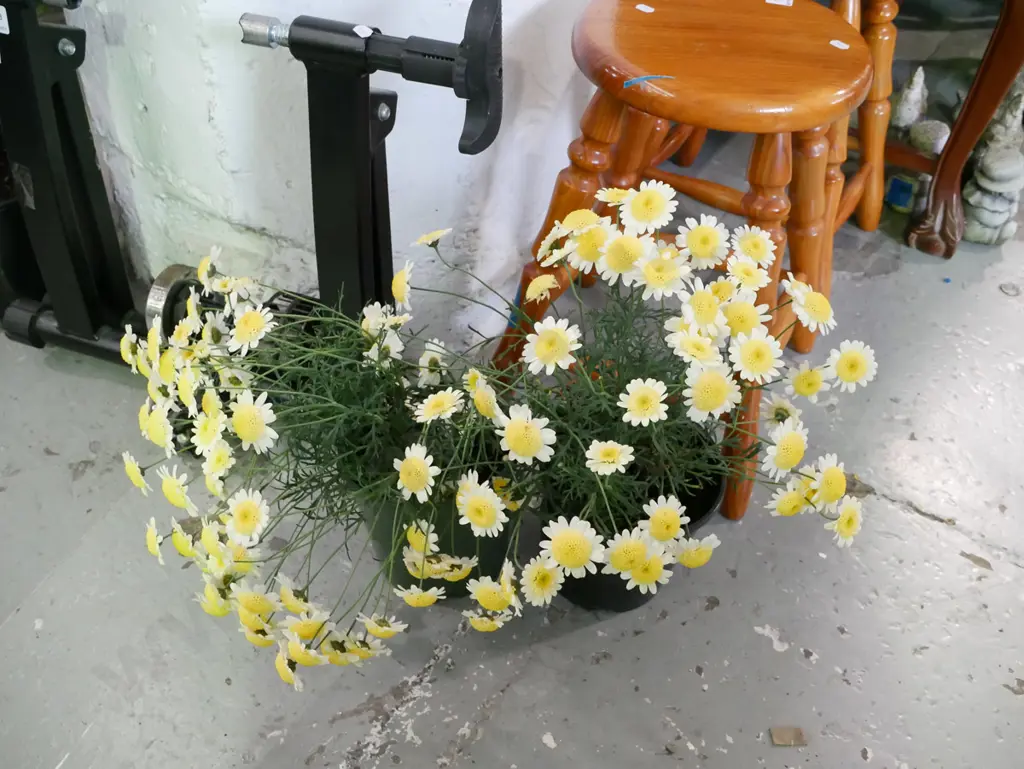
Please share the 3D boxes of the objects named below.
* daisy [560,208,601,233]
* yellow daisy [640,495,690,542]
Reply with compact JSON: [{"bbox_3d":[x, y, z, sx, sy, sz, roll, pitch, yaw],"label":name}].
[{"bbox_3d":[0.062,-0.143,0.890,0.048,0.018,0.048,-32,33,-30],"label":"daisy"},{"bbox_3d":[0.141,0.123,0.922,0.047,0.047,0.020,8,22,5],"label":"yellow daisy"}]

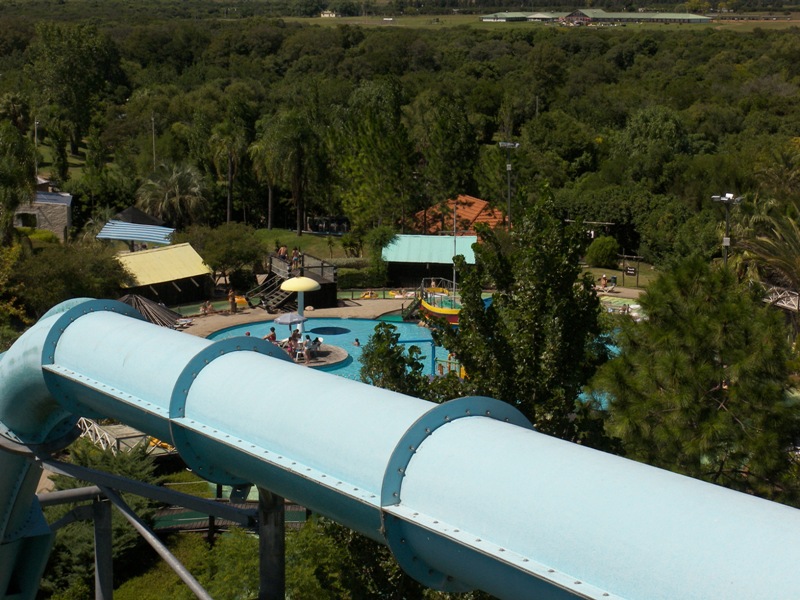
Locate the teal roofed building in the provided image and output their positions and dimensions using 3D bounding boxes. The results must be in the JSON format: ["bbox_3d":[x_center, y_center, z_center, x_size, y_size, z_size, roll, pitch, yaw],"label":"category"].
[{"bbox_3d":[2.330,-2.920,129.770,6.700,3.650,5.000,1,10,7],"label":"teal roofed building"}]

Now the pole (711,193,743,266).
[{"bbox_3d":[18.650,-1.120,101.860,1.750,9.800,1.100,0,10,0],"label":"pole"}]

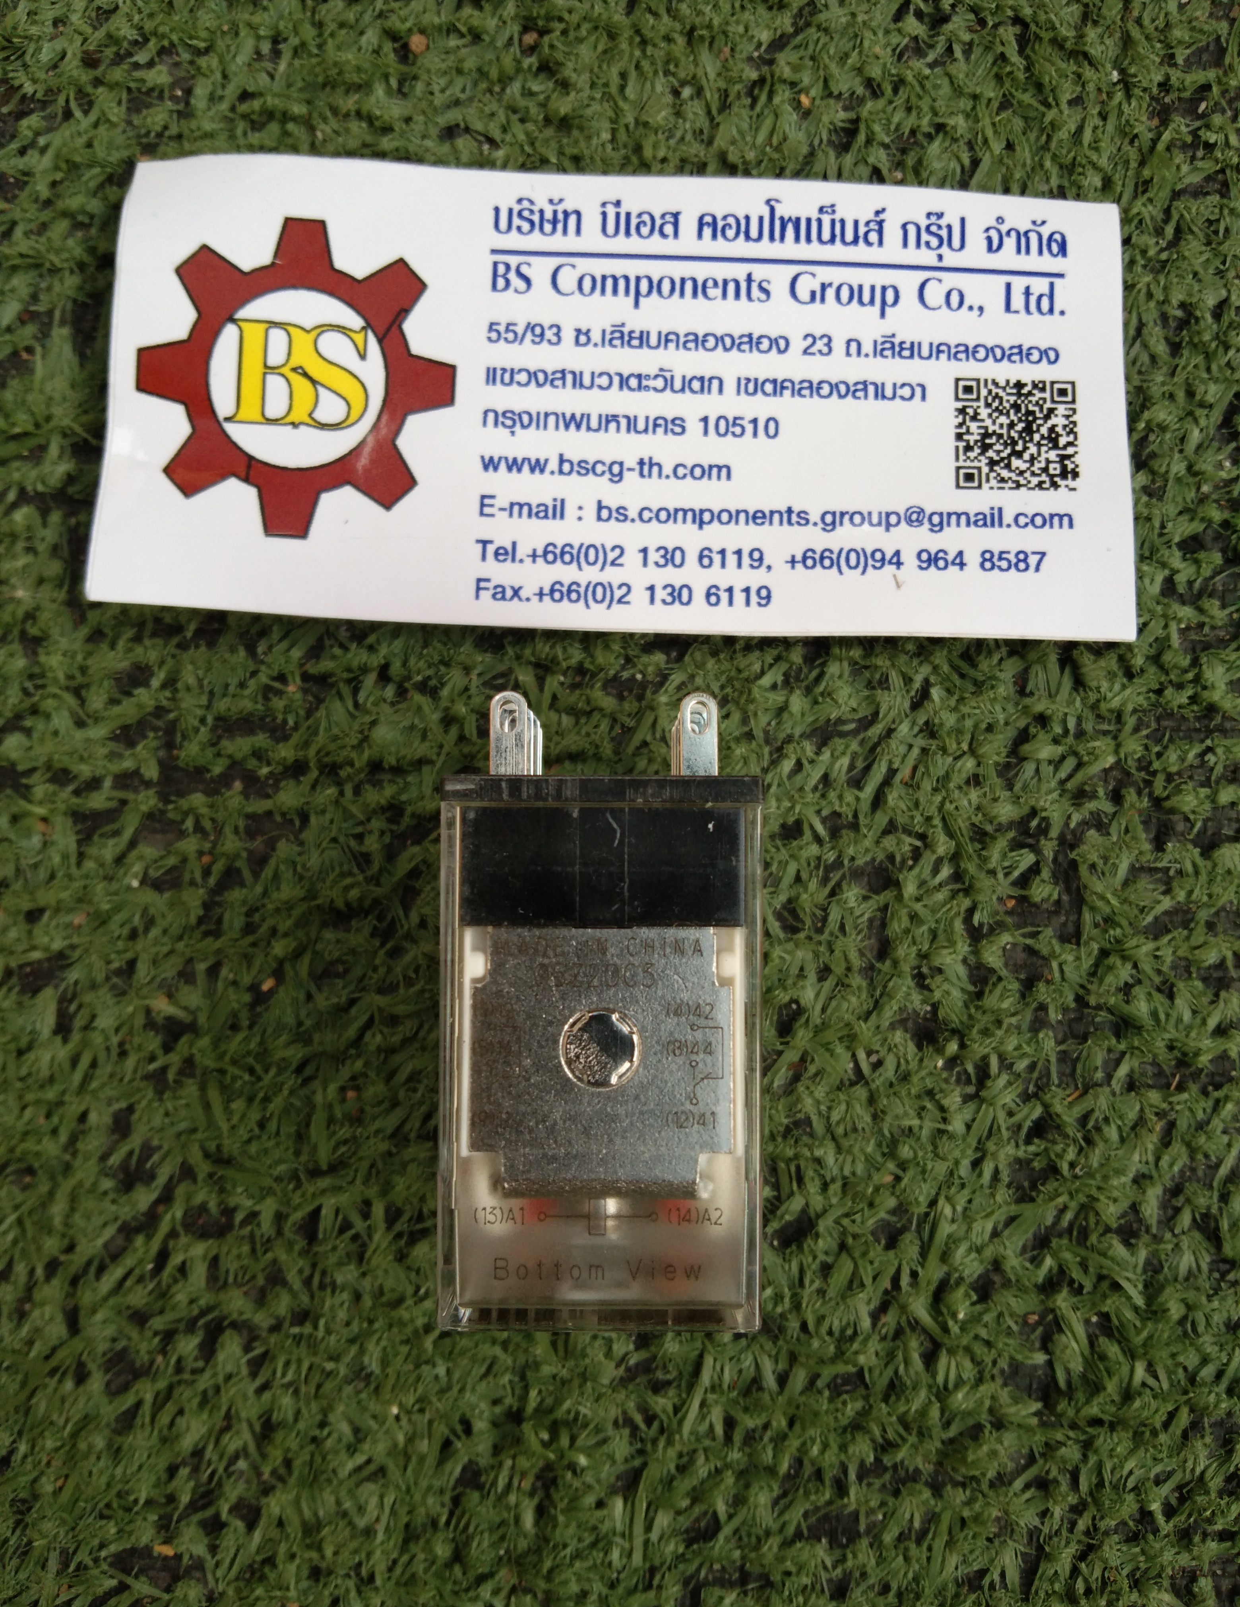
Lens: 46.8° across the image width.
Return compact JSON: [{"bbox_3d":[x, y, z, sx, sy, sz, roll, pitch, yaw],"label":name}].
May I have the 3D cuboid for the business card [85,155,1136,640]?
[{"bbox_3d":[0.000,-0.036,0.127,0.090,0.003,0.042,2,79,-1],"label":"business card"}]

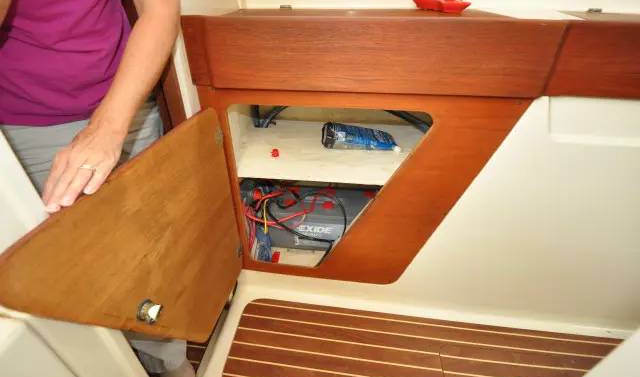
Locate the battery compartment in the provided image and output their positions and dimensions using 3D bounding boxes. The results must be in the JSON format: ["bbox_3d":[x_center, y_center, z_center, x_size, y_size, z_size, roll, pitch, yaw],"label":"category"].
[{"bbox_3d":[0.033,-0.067,1.075,0.558,0.610,0.420,4,34,6],"label":"battery compartment"}]

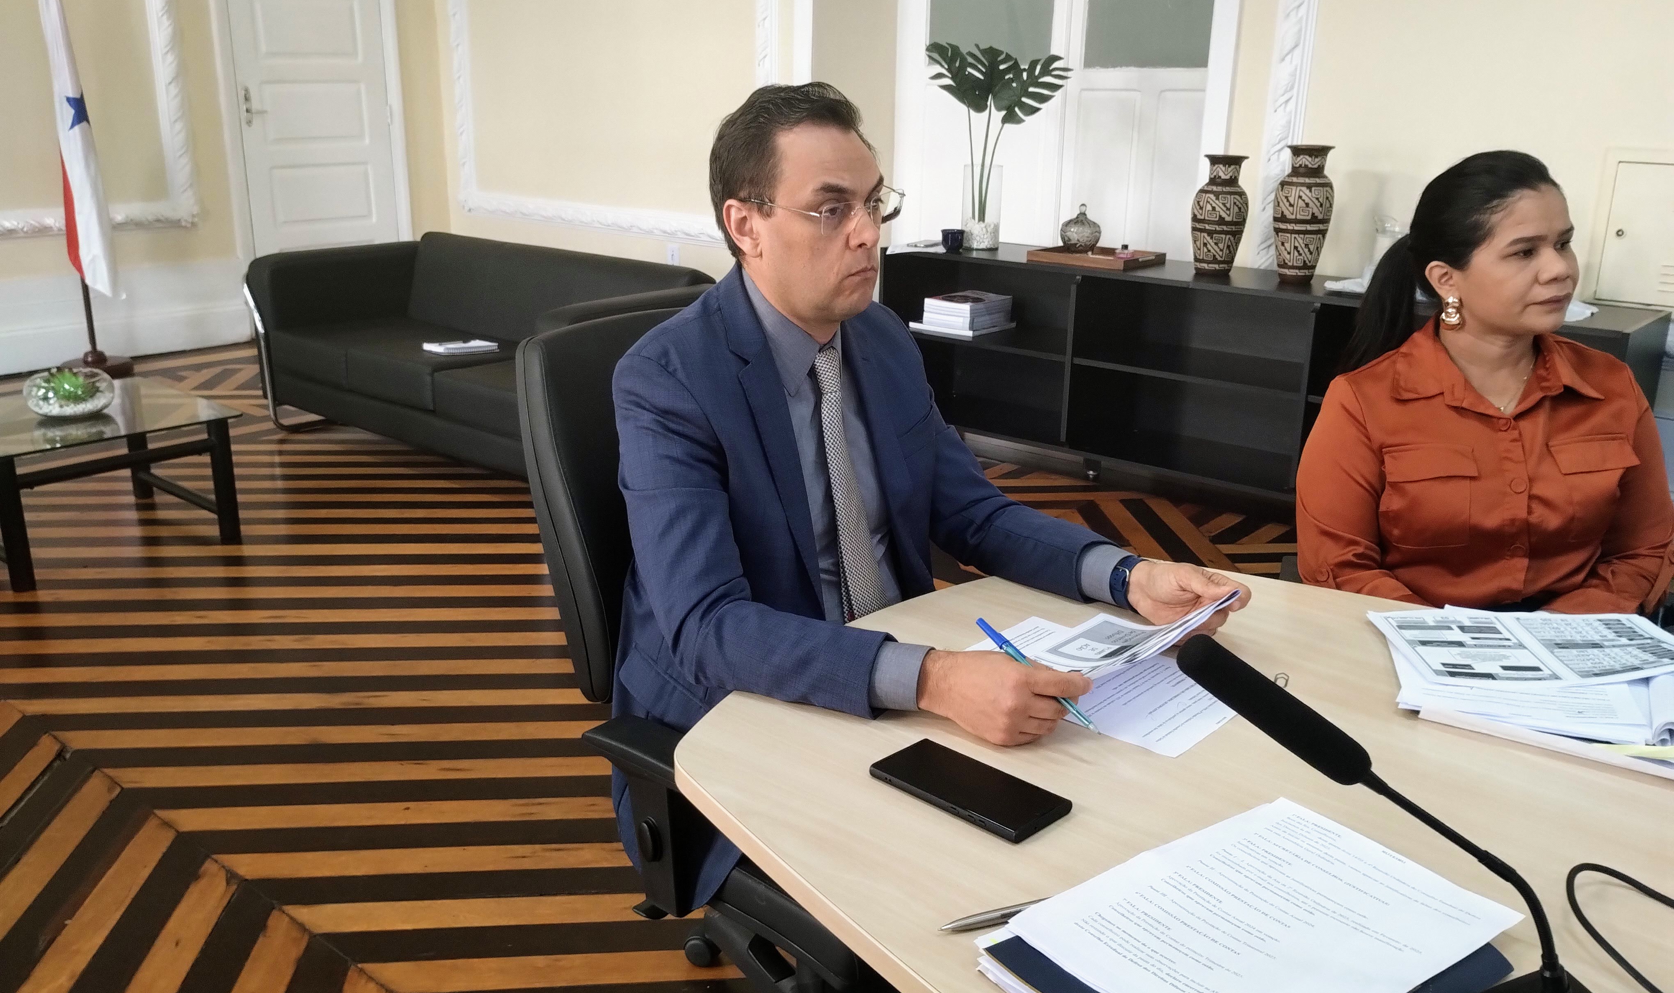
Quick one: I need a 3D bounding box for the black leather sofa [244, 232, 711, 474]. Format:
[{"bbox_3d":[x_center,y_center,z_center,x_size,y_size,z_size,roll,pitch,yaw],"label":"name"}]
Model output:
[{"bbox_3d":[-1.237,-0.506,4.796,1.720,0.710,0.770,15,22,36],"label":"black leather sofa"}]

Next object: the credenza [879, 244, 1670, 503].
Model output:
[{"bbox_3d":[1.256,-0.371,4.534,2.418,0.722,0.485,14,22,36],"label":"credenza"}]

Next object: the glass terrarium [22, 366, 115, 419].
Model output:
[{"bbox_3d":[-2.143,-0.286,3.779,0.228,0.128,0.228,1,18,0],"label":"glass terrarium"}]

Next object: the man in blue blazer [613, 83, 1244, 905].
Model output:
[{"bbox_3d":[0.045,0.232,1.526,0.530,1.330,0.660,-15,24,-42],"label":"man in blue blazer"}]

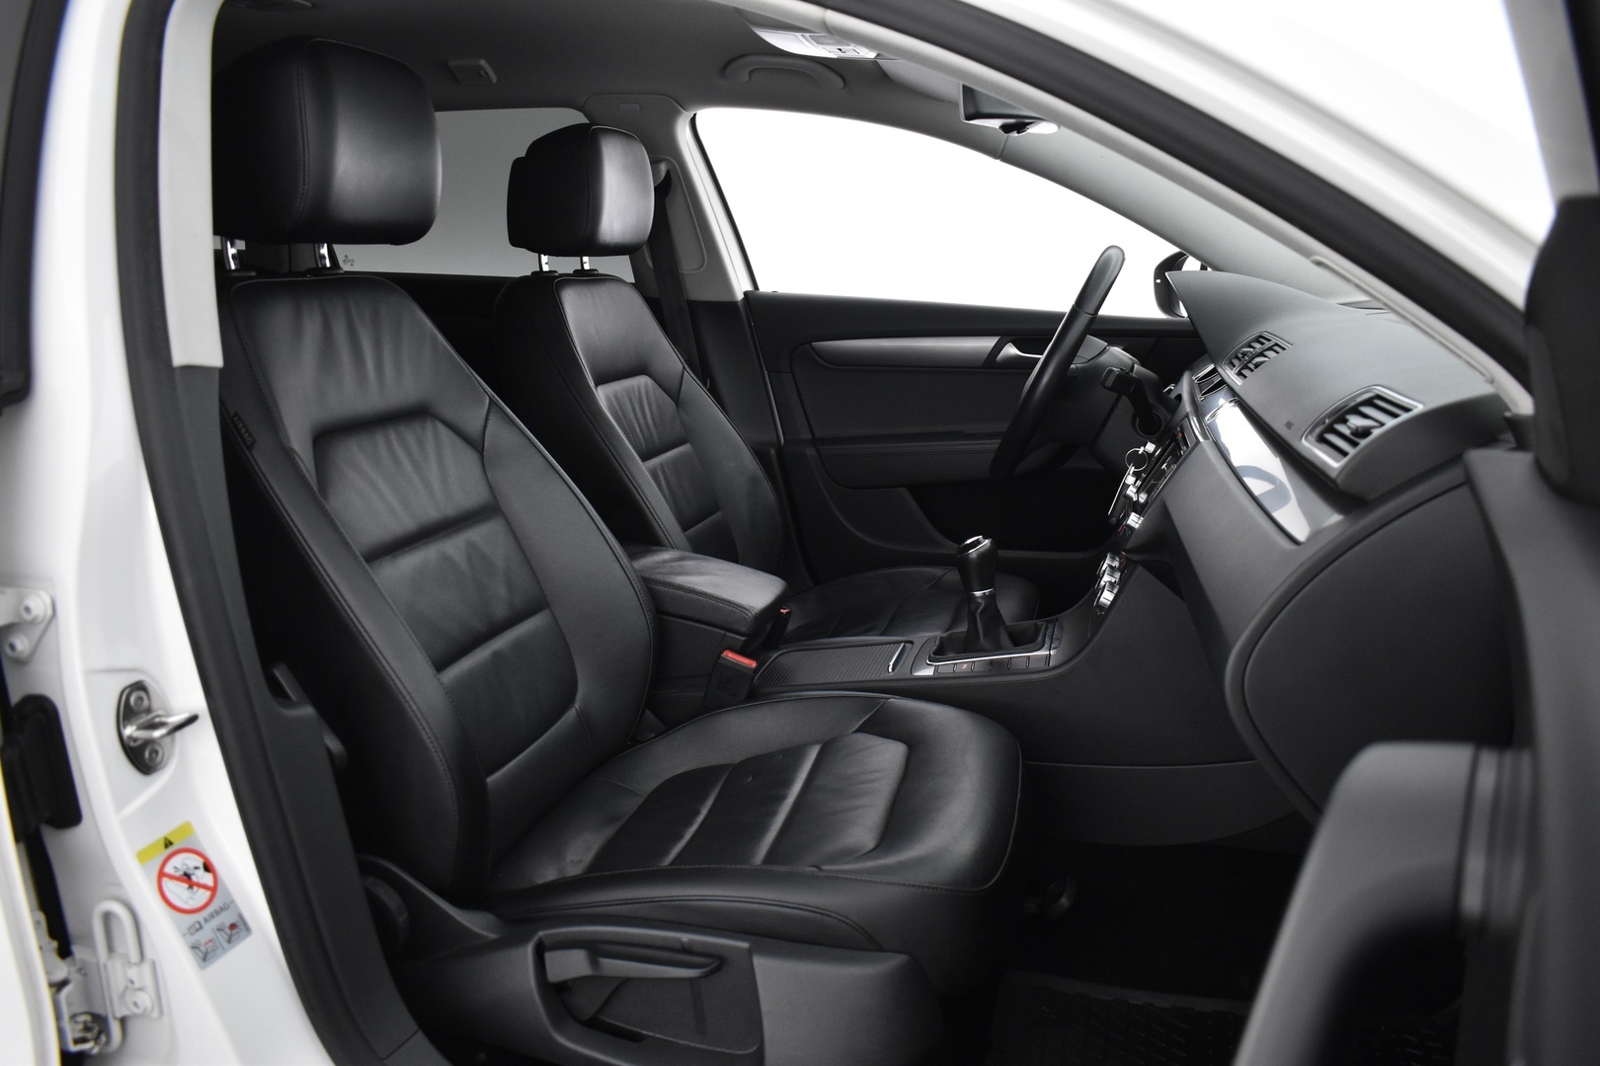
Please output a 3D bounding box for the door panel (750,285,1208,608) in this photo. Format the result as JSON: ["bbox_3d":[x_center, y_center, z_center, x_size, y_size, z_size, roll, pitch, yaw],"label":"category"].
[{"bbox_3d":[0.382,-0.110,2.147,1.000,0.640,0.140,3,13,14],"label":"door panel"}]

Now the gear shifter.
[{"bbox_3d":[0.238,0.077,1.548,0.080,0.155,0.065,3,13,14],"label":"gear shifter"}]

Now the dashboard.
[{"bbox_3d":[0.622,-0.049,1.421,0.550,0.520,1.400,3,13,14],"label":"dashboard"}]

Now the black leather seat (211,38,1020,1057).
[{"bbox_3d":[-0.206,-0.005,1.266,0.880,0.980,0.540,3,13,14],"label":"black leather seat"}]

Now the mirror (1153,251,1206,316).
[{"bbox_3d":[0.744,-0.474,2.280,0.130,0.145,0.220,1,12,4],"label":"mirror"}]

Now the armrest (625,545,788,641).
[{"bbox_3d":[-0.173,0.075,1.654,0.300,0.070,0.165,15,15,11],"label":"armrest"}]

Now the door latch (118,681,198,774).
[{"bbox_3d":[-0.486,0.152,0.923,0.048,0.072,0.043,3,13,14],"label":"door latch"}]

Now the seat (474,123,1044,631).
[{"bbox_3d":[-0.030,-0.152,1.945,0.880,0.980,0.540,3,13,14],"label":"seat"}]

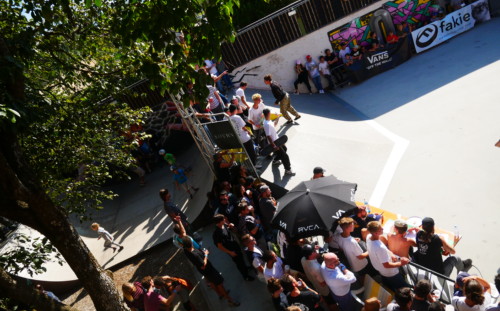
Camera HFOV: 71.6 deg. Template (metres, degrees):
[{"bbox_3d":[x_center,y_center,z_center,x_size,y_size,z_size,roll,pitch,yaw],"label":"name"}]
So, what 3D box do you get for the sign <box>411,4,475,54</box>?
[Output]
[{"bbox_3d":[8.664,-5.629,15.465,2.710,0.950,0.060,-24,23,6],"label":"sign"}]

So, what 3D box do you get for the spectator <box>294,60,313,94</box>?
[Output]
[{"bbox_3d":[2.368,-3.519,15.640,0.650,1.580,0.420,-26,23,0],"label":"spectator"}]

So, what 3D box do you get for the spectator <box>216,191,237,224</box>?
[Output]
[{"bbox_3d":[-0.222,1.478,7.846,0.380,1.720,0.520,-8,29,36],"label":"spectator"}]

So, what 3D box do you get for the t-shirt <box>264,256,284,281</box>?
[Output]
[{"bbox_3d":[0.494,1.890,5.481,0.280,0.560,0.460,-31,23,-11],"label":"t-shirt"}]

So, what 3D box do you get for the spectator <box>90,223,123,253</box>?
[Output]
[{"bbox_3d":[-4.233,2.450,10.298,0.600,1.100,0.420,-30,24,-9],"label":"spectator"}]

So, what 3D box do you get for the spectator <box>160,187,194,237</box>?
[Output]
[{"bbox_3d":[-1.518,1.443,7.982,0.420,1.720,0.500,-22,23,9],"label":"spectator"}]

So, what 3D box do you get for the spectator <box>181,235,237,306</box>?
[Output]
[{"bbox_3d":[-0.741,2.147,6.433,0.500,1.760,0.550,-37,25,-23],"label":"spectator"}]

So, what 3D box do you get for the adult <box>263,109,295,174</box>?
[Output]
[{"bbox_3d":[0.657,-0.360,8.721,0.650,1.720,0.550,-26,23,0],"label":"adult"}]

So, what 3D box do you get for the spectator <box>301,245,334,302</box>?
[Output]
[{"bbox_3d":[1.178,2.017,5.330,0.450,1.750,0.520,-34,24,-18],"label":"spectator"}]

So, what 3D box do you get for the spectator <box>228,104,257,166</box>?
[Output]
[{"bbox_3d":[-0.113,-0.450,8.672,0.450,1.780,0.520,-36,25,-23],"label":"spectator"}]

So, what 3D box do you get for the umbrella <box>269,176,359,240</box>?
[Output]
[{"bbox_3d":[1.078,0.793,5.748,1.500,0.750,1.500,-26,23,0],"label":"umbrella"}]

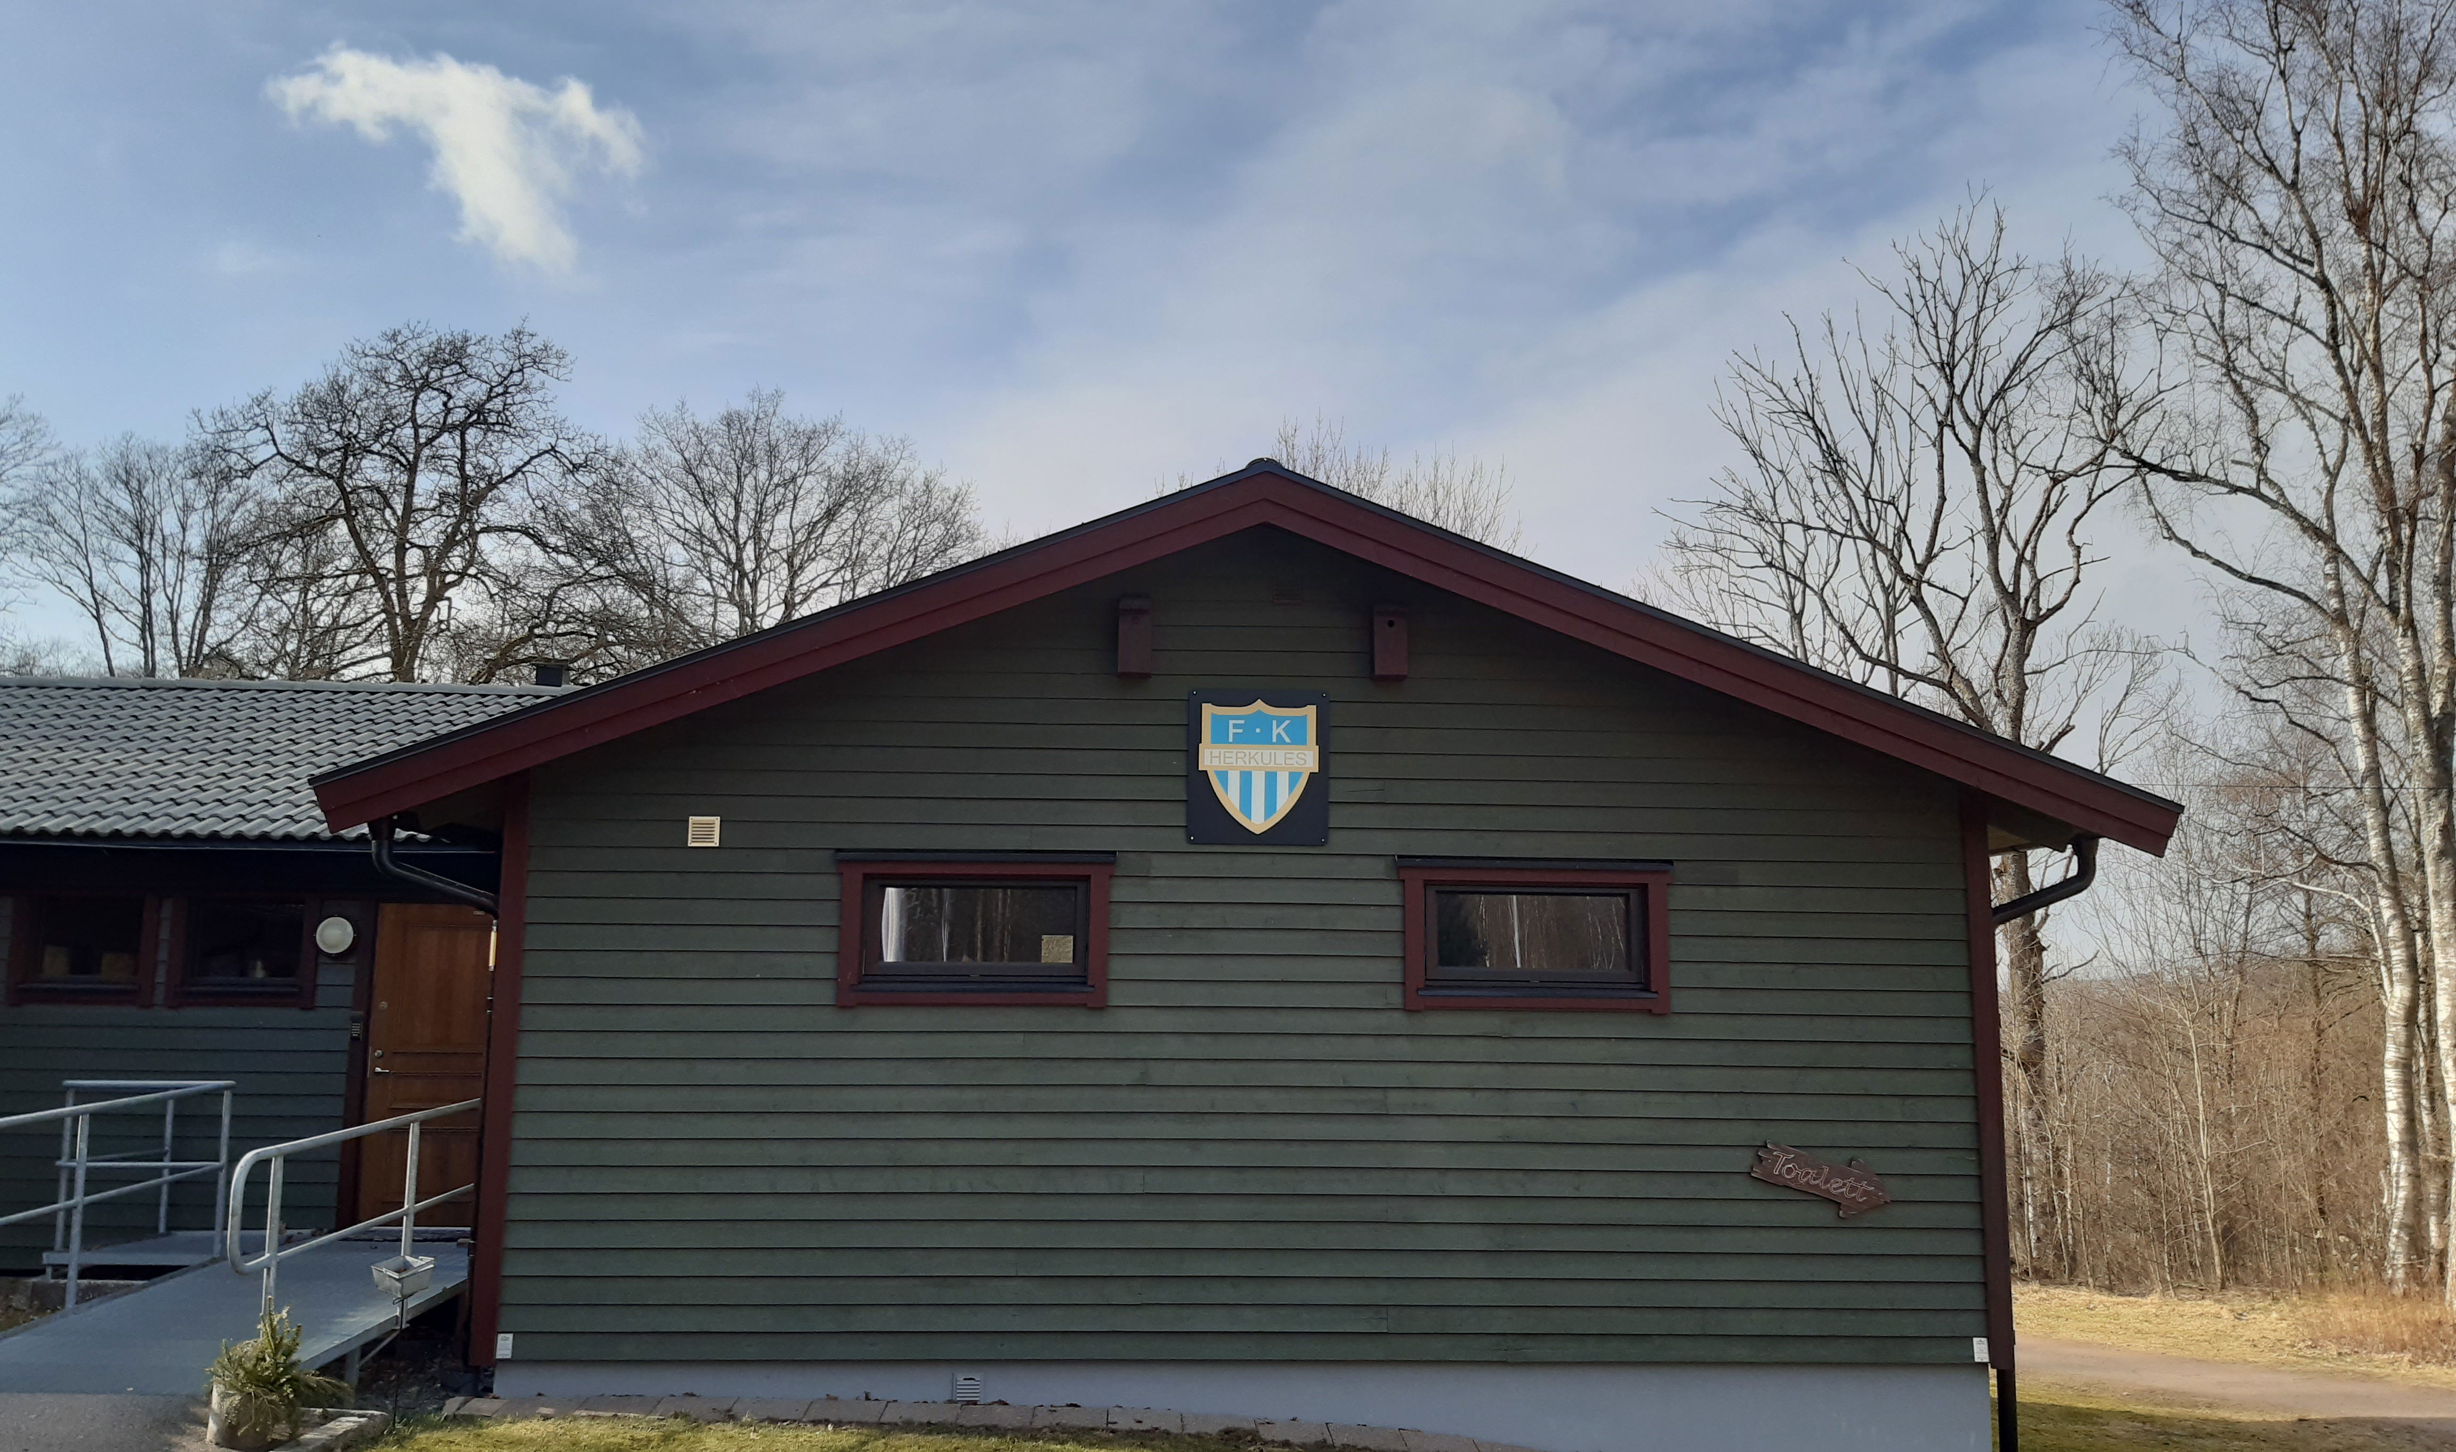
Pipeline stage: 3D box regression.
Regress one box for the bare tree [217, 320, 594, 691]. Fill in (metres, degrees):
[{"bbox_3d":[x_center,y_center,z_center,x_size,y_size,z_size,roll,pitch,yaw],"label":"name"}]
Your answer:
[{"bbox_3d":[-14.086,-0.320,30.839,6.599,13.231,6.269,1,-8,-2],"label":"bare tree"}]

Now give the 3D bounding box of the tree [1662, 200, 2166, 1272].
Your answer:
[{"bbox_3d":[7.467,-0.128,20.097,5.636,11.781,5.072,1,-8,-2],"label":"tree"}]

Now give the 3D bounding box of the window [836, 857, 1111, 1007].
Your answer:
[{"bbox_3d":[-1.319,1.076,9.616,1.426,0.784,0.120,1,-8,-2],"label":"window"}]

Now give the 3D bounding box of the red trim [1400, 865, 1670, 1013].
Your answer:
[{"bbox_3d":[1.620,1.117,9.715,1.421,0.792,0.120,1,-8,-2],"label":"red trim"}]

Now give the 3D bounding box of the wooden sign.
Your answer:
[{"bbox_3d":[3.093,2.363,9.580,0.733,0.309,0.040,18,-8,0],"label":"wooden sign"}]

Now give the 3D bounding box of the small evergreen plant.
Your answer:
[{"bbox_3d":[-3.737,2.558,7.265,0.550,0.550,0.500,1,-8,-2],"label":"small evergreen plant"}]

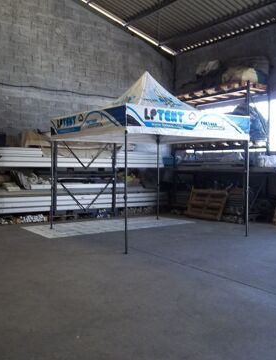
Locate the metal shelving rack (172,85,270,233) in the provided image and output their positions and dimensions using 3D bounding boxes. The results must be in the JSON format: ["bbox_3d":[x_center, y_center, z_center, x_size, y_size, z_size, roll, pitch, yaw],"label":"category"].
[{"bbox_3d":[2.268,-0.705,10.946,0.960,3.499,2.956,-1,2,-33],"label":"metal shelving rack"}]

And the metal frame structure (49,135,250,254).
[{"bbox_3d":[0.171,0.064,8.133,2.960,2.078,2.960,-1,2,-35],"label":"metal frame structure"}]

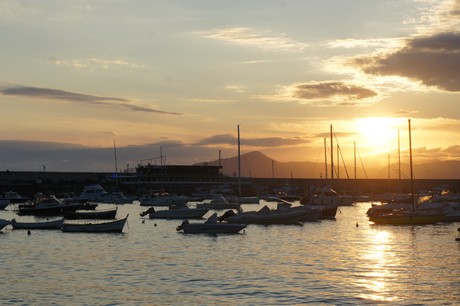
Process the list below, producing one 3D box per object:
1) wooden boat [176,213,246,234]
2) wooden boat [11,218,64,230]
[{"bbox_3d":[-1.366,5.319,79.000,5.100,1.550,1.950,0,-1,8],"label":"wooden boat"},{"bbox_3d":[-15.587,5.793,85.000,4.200,0.950,1.600,0,-1,5],"label":"wooden boat"}]

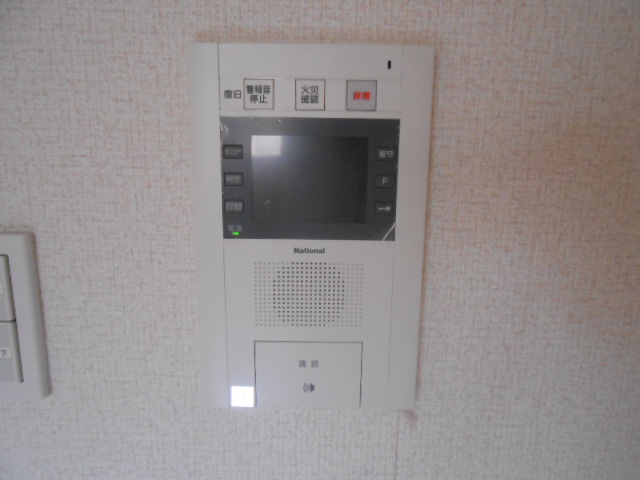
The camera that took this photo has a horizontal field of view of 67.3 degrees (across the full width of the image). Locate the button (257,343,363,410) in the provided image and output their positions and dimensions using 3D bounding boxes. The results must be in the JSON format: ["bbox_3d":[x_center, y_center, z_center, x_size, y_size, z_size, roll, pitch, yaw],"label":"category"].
[{"bbox_3d":[-0.008,0.092,0.331,0.072,0.048,0.006,1,11,0],"label":"button"}]

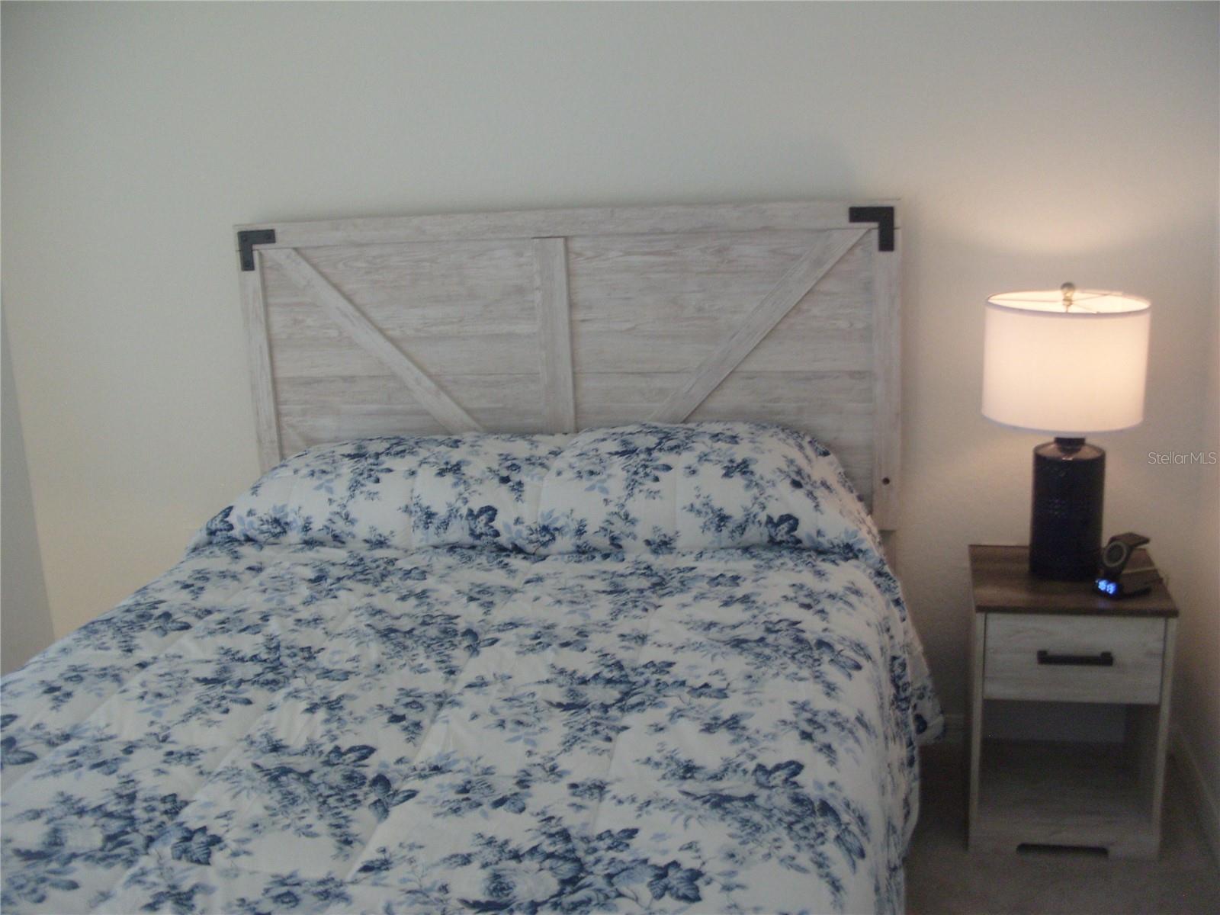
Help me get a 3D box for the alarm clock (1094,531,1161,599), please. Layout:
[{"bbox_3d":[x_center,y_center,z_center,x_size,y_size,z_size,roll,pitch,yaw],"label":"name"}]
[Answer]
[{"bbox_3d":[1.084,0.223,2.600,0.120,0.116,0.075,-13,17,-37],"label":"alarm clock"}]

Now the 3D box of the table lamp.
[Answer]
[{"bbox_3d":[0.987,-0.060,2.680,0.335,0.636,0.335,1,14,13],"label":"table lamp"}]

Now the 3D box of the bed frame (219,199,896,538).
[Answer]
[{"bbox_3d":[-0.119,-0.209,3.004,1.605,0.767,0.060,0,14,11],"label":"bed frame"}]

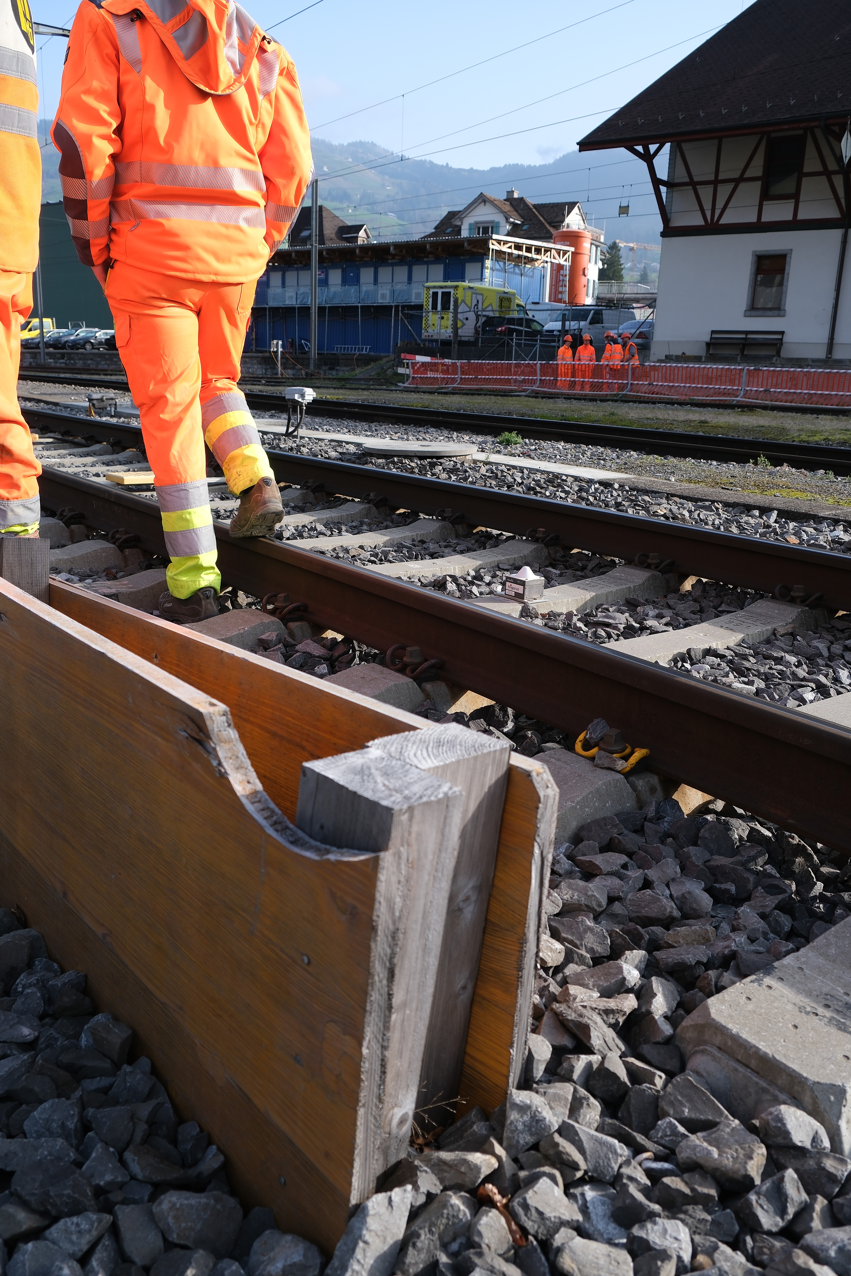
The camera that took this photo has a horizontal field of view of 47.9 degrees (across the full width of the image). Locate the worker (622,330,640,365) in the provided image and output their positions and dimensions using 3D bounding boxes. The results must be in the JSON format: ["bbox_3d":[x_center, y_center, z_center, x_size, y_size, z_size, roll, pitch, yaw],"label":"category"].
[{"bbox_3d":[6.033,-8.007,28.172,0.470,1.800,0.530,2,15,0],"label":"worker"}]

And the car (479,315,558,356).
[{"bbox_3d":[4.539,-14.198,44.929,1.840,1.600,4.500,17,21,42],"label":"car"}]

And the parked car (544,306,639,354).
[{"bbox_3d":[7.325,-13.626,42.836,1.900,1.990,4.890,16,20,40],"label":"parked car"}]

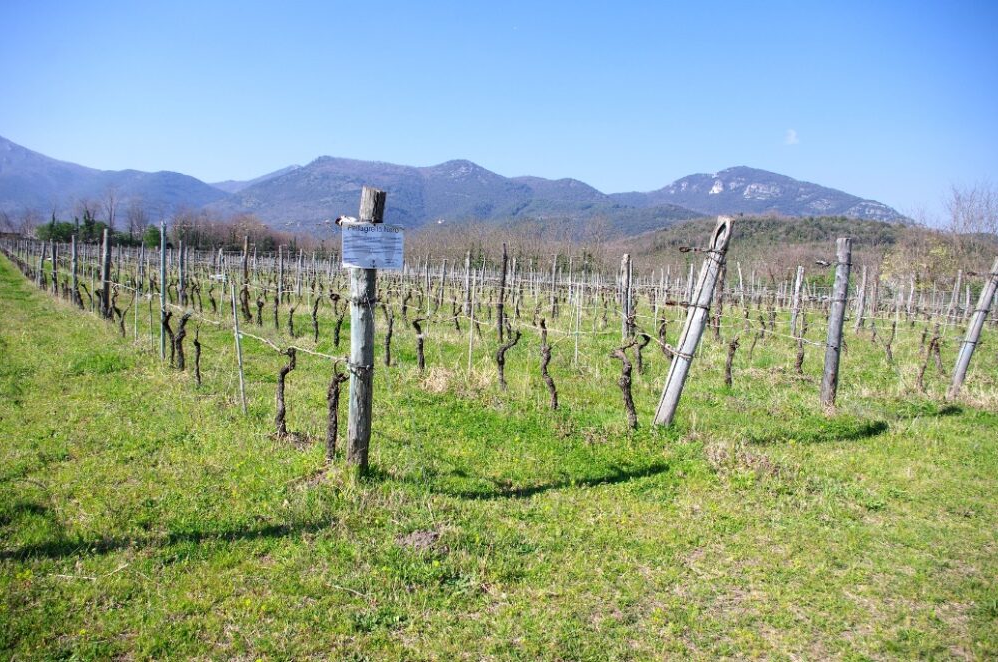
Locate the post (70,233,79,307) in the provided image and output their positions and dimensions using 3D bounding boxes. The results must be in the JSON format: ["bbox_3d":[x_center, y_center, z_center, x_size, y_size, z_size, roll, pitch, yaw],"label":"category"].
[{"bbox_3d":[-11.782,-1.662,20.770,0.125,1.960,0.125,1,5,0],"label":"post"}]

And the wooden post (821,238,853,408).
[{"bbox_3d":[4.045,-0.098,8.960,0.160,2.000,0.160,7,7,24],"label":"wooden post"}]

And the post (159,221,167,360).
[{"bbox_3d":[-4.676,-0.558,10.422,0.060,1.944,0.060,2,4,0],"label":"post"}]

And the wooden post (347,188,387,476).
[{"bbox_3d":[-0.941,0.006,5.188,0.165,1.945,0.165,4,8,-11],"label":"wooden post"}]

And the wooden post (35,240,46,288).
[{"bbox_3d":[-18.795,-2.716,30.809,0.125,1.931,0.125,4,3,0],"label":"wooden post"}]

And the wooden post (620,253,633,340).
[{"bbox_3d":[2.703,-0.670,15.969,0.125,1.955,0.125,1,4,10],"label":"wooden post"}]

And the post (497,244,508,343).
[{"bbox_3d":[0.074,-0.715,14.750,0.085,2.005,0.085,3,4,0],"label":"post"}]

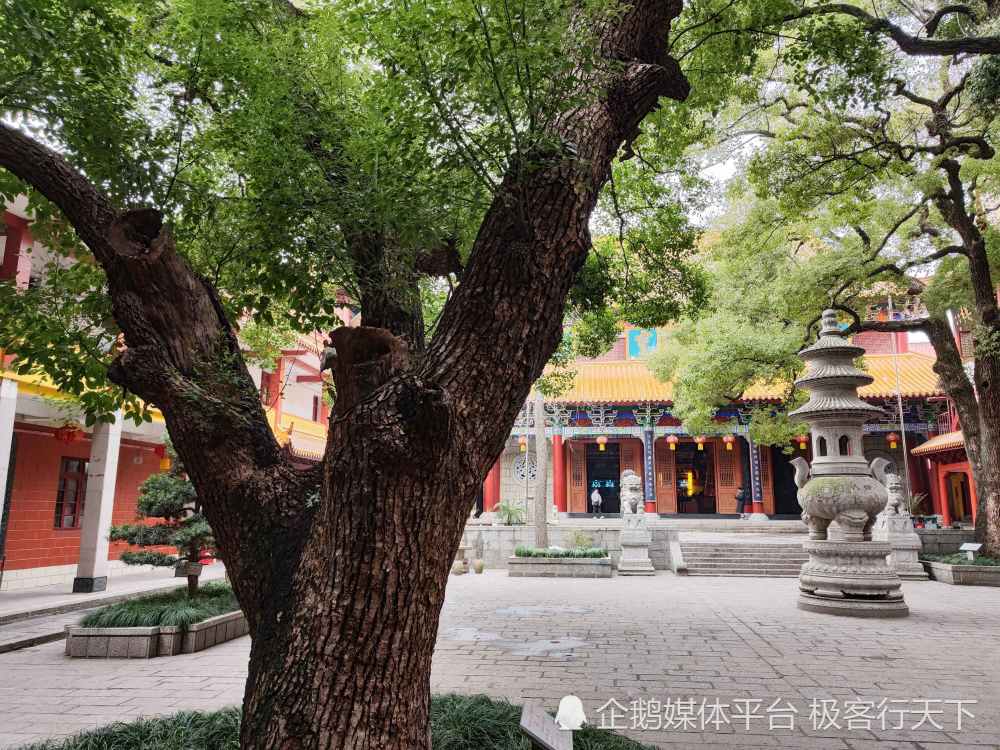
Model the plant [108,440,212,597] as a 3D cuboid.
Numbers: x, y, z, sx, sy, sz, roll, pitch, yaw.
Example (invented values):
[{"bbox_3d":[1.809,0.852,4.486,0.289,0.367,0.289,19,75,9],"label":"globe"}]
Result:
[{"bbox_3d":[-5.761,2.524,12.381,2.200,2.713,1.900,5,-12,-24],"label":"plant"}]

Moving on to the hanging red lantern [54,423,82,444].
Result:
[{"bbox_3d":[-8.515,1.164,13.681,0.470,0.420,0.470,-1,-11,9],"label":"hanging red lantern"}]

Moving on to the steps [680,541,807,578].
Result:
[{"bbox_3d":[7.983,5.572,20.807,4.786,0.860,1.580,-1,-11,9],"label":"steps"}]

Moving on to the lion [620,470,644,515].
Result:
[{"bbox_3d":[4.198,3.717,21.946,0.771,1.378,1.000,0,-11,1],"label":"lion"}]

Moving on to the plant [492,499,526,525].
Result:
[{"bbox_3d":[0.328,4.756,23.948,1.080,0.966,1.050,-1,-11,9],"label":"plant"}]

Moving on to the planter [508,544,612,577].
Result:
[{"bbox_3d":[1.870,5.624,20.796,2.912,0.690,2.050,-1,-11,9],"label":"planter"}]

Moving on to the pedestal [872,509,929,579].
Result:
[{"bbox_3d":[11.613,5.052,20.370,1.080,1.756,1.350,-1,-11,9],"label":"pedestal"}]

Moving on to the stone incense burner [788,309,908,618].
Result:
[{"bbox_3d":[6.928,1.611,14.199,1.946,6.159,1.946,-1,-11,9],"label":"stone incense burner"}]

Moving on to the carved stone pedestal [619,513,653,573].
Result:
[{"bbox_3d":[4.212,5.257,21.649,1.080,1.756,1.350,-1,-11,9],"label":"carved stone pedestal"}]

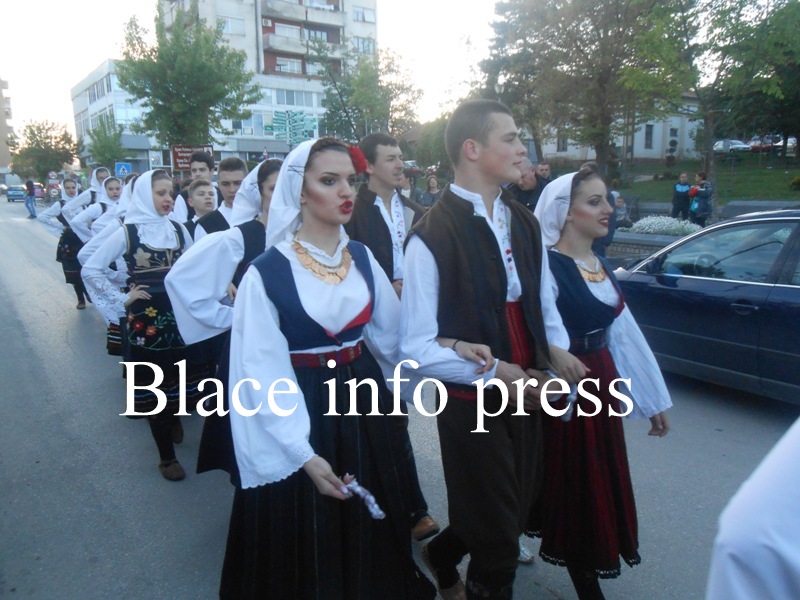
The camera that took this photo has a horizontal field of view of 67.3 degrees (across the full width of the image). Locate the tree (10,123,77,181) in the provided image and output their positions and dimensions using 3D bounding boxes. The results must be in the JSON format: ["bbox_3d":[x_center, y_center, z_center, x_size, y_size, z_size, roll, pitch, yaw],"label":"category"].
[{"bbox_3d":[-32.970,-12.836,55.573,5.800,7.249,5.800,-8,13,-34],"label":"tree"}]

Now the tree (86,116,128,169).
[{"bbox_3d":[-17.126,-7.981,35.123,2.400,5.500,2.400,-8,13,-34],"label":"tree"}]

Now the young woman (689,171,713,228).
[{"bbox_3d":[6.852,-2.062,13.657,0.500,1.680,0.500,4,12,18],"label":"young woman"}]

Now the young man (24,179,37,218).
[{"bbox_3d":[-16.262,-4.404,26.445,0.400,1.710,0.480,6,13,30],"label":"young man"}]

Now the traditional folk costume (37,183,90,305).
[{"bbox_3d":[-4.273,-0.715,7.654,0.660,1.620,0.450,-6,13,-29],"label":"traditional folk costume"}]

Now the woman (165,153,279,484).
[{"bbox_3d":[-0.672,0.245,2.614,0.600,1.670,0.450,-8,14,-37],"label":"woman"}]

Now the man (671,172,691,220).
[{"bbox_3d":[6.678,-2.134,14.254,0.540,1.730,0.330,4,12,19],"label":"man"}]

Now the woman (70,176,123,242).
[{"bbox_3d":[-3.250,-0.525,6.723,0.720,1.672,0.420,-6,13,-29],"label":"woman"}]

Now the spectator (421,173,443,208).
[{"bbox_3d":[0.563,-1.368,10.736,0.500,1.650,0.300,1,11,6],"label":"spectator"}]

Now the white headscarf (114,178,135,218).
[{"bbox_3d":[-1.794,-0.689,4.022,0.250,0.310,0.270,-8,14,-36],"label":"white headscarf"}]

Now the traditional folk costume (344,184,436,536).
[{"bbox_3d":[-0.038,0.300,2.675,0.520,1.540,0.450,-8,13,-35],"label":"traditional folk costume"}]

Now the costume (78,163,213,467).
[{"bbox_3d":[-1.331,0.146,3.205,0.600,1.640,0.450,-9,14,-39],"label":"costume"}]

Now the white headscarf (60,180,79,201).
[{"bbox_3d":[-4.133,-1.373,7.526,0.220,0.270,0.250,-6,13,-29],"label":"white headscarf"}]

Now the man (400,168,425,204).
[{"bbox_3d":[0.211,-1.274,10.143,0.500,1.730,0.320,6,13,29],"label":"man"}]

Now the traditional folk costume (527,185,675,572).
[{"bbox_3d":[0.712,0.242,2.155,0.500,1.350,0.400,-8,14,-36],"label":"traditional folk costume"}]

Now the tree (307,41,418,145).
[{"bbox_3d":[-1.712,-8.145,28.980,5.400,8.100,5.200,0,11,0],"label":"tree"}]

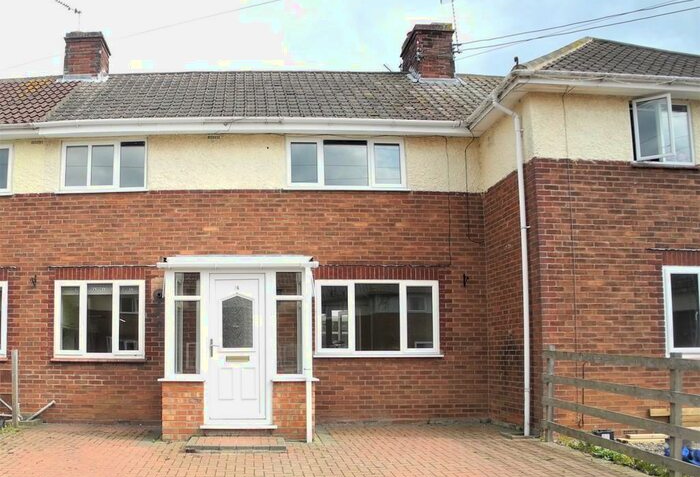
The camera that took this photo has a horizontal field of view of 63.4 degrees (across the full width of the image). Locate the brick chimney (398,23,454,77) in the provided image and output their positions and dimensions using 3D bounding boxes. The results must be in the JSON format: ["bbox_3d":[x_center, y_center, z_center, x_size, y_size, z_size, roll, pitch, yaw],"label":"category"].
[{"bbox_3d":[1.740,-3.858,12.442,0.870,1.234,1.080,0,-8,-3],"label":"brick chimney"}]

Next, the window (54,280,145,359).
[{"bbox_3d":[-3.974,1.289,9.022,1.415,1.236,0.140,0,-8,-3],"label":"window"}]

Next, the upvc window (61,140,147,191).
[{"bbox_3d":[-4.050,-1.200,9.361,1.391,0.864,0.140,0,-8,-3],"label":"upvc window"}]

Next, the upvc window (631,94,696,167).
[{"bbox_3d":[4.344,-1.503,7.724,0.881,0.932,0.400,0,-8,-3],"label":"upvc window"}]

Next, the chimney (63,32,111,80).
[{"bbox_3d":[-5.746,-3.847,12.595,0.807,1.087,0.900,0,-8,-3],"label":"chimney"}]

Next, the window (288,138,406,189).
[{"bbox_3d":[-0.051,-1.266,9.576,1.995,0.885,0.140,0,-8,-3],"label":"window"}]

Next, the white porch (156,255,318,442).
[{"bbox_3d":[-1.525,1.450,8.282,2.165,2.577,1.630,0,-8,-3],"label":"white porch"}]

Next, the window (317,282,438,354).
[{"bbox_3d":[0.457,1.305,9.248,2.028,1.235,0.140,0,-8,-3],"label":"window"}]

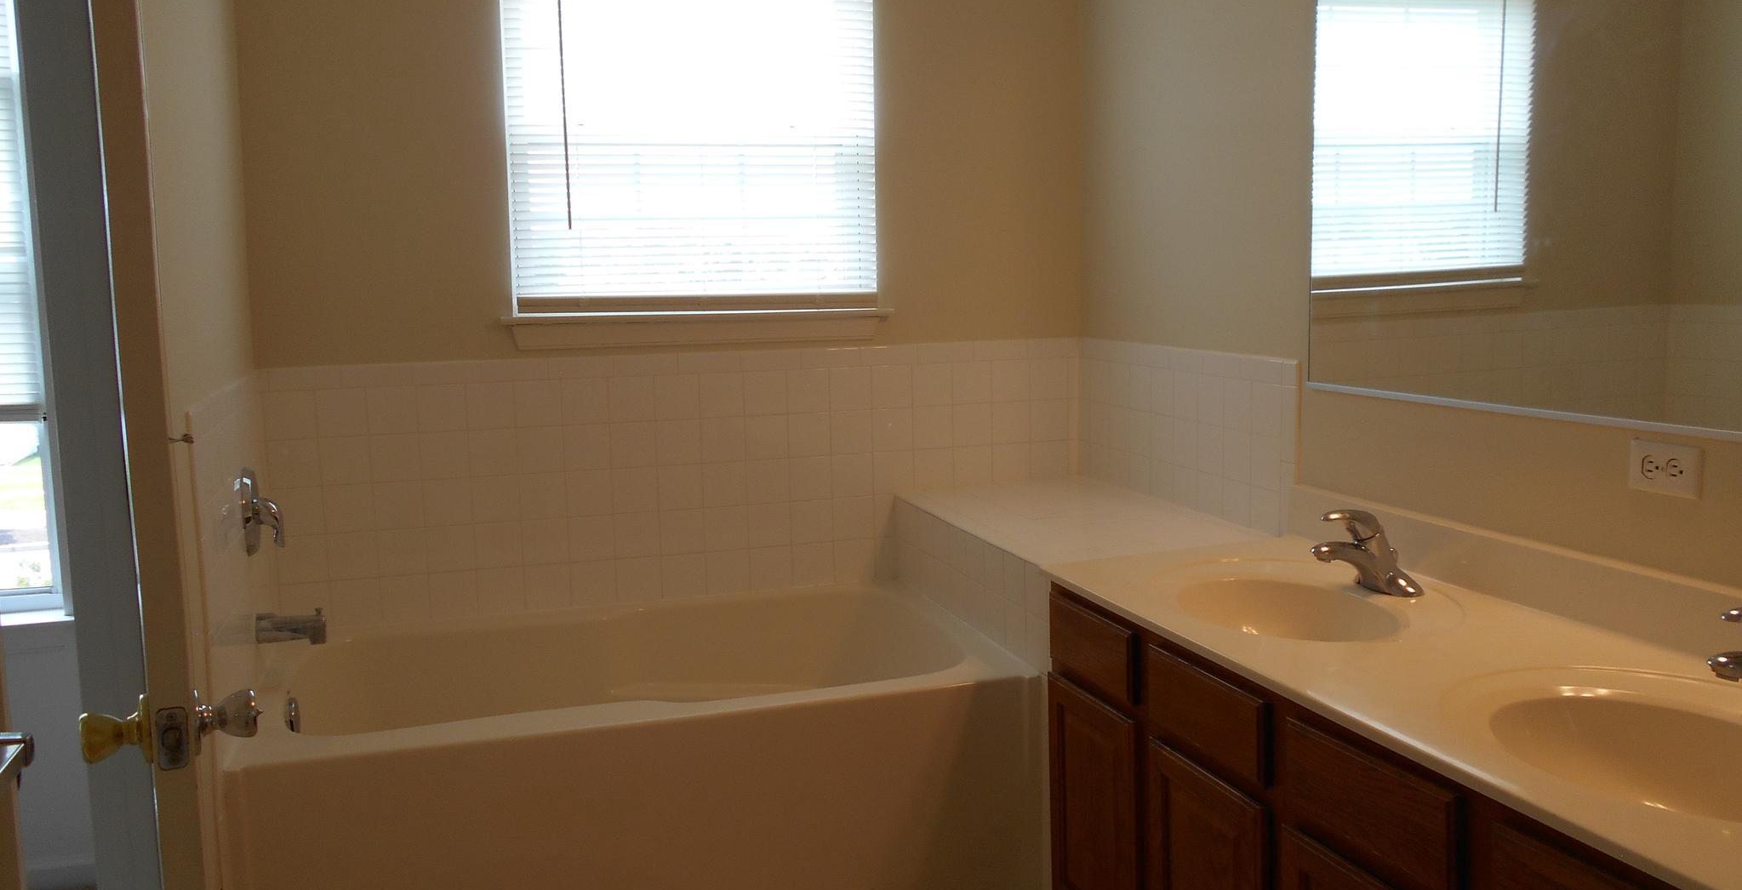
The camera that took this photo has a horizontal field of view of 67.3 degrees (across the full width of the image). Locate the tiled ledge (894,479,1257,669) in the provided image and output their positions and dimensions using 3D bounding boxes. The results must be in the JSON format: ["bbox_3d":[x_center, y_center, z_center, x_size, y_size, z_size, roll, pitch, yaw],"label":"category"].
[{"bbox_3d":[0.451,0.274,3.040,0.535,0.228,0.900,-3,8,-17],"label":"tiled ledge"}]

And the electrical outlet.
[{"bbox_3d":[1.082,0.034,1.782,0.010,0.069,0.113,-4,8,-16],"label":"electrical outlet"}]

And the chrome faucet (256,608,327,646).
[{"bbox_3d":[-1.169,0.369,2.648,0.132,0.063,0.056,-4,8,-16],"label":"chrome faucet"}]

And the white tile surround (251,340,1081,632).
[{"bbox_3d":[-0.404,0.075,3.246,2.012,0.607,0.022,-4,8,-16],"label":"white tile surround"}]

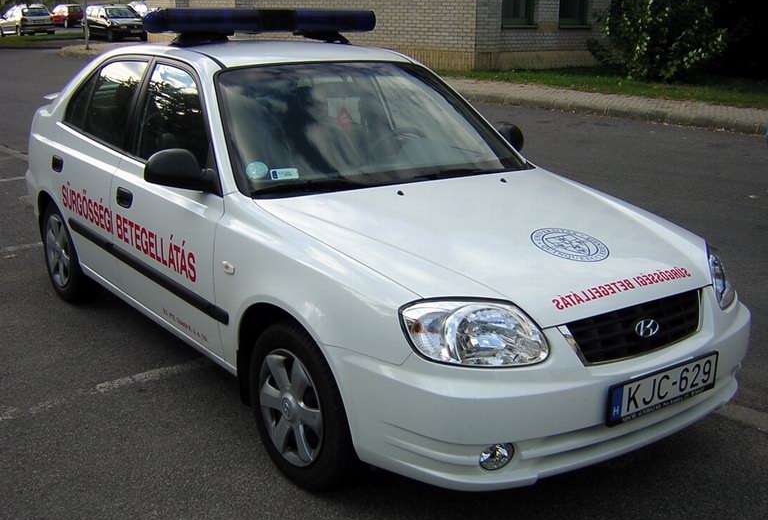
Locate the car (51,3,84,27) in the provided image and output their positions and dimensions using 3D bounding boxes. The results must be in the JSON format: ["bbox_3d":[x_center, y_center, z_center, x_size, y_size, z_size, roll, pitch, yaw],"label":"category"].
[{"bbox_3d":[-20.640,-16.039,52.500,1.640,1.420,3.850,-8,18,-32],"label":"car"}]

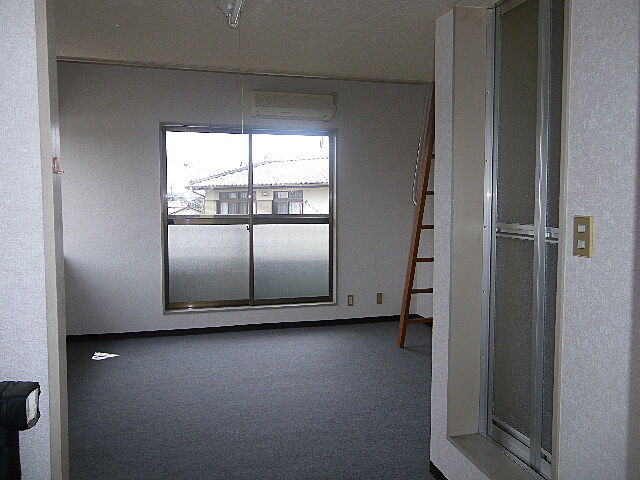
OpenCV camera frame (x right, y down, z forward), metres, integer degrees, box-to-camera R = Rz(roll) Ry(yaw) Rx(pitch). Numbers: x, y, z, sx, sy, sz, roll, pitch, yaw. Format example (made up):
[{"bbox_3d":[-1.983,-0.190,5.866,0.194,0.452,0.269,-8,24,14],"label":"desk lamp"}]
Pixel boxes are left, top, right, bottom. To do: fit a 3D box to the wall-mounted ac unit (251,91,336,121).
[{"bbox_3d":[-0.260,-1.359,5.266,0.846,0.240,0.190,-1,4,-15],"label":"wall-mounted ac unit"}]

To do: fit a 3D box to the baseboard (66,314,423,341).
[{"bbox_3d":[-0.662,0.907,5.389,3.643,0.054,0.015,-1,4,-15],"label":"baseboard"}]

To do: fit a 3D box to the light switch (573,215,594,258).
[{"bbox_3d":[0.768,-0.008,1.511,0.012,0.118,0.067,-1,4,-15],"label":"light switch"}]

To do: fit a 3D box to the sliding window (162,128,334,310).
[{"bbox_3d":[-0.687,-0.205,5.293,1.740,1.815,0.100,-1,5,-14],"label":"sliding window"}]

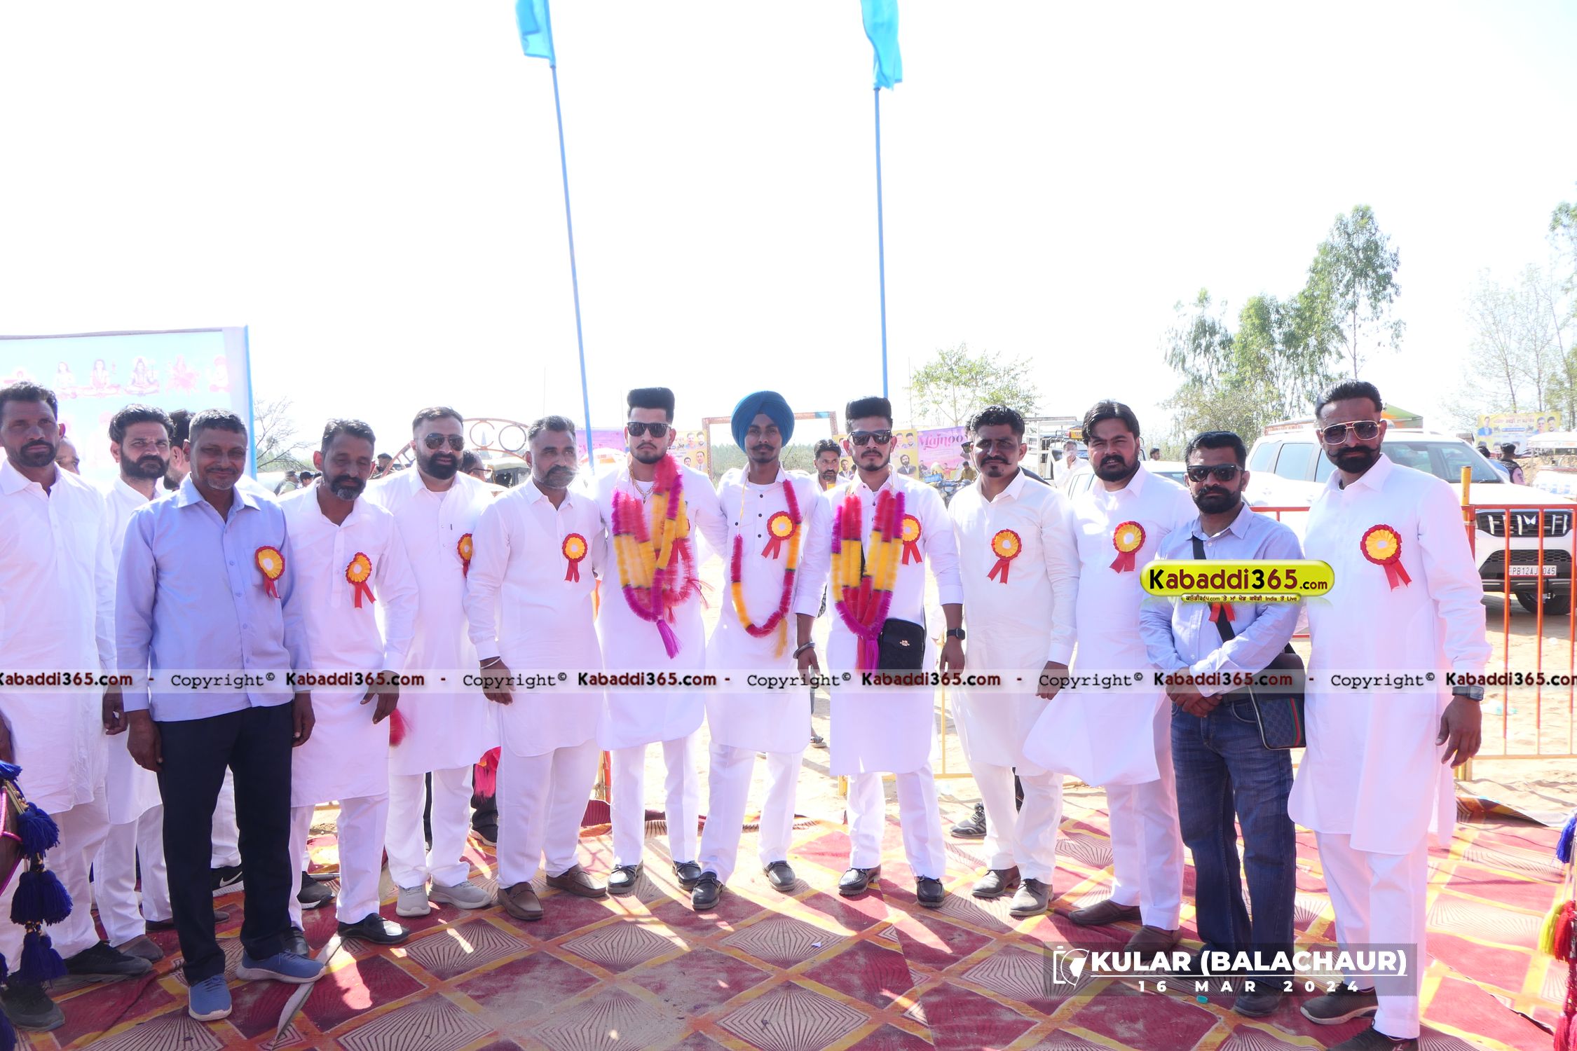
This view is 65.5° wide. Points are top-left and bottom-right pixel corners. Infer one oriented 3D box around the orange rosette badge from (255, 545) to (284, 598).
[{"bbox_3d":[-1.493,0.135,3.530,0.105,0.155,0.030,-2,-3,-44],"label":"orange rosette badge"}]

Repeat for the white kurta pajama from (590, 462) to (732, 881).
[{"bbox_3d":[-0.492,0.535,4.600,0.560,1.490,0.340,0,0,-2],"label":"white kurta pajama"}]

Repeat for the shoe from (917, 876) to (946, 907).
[{"bbox_3d":[0.516,1.287,4.451,0.108,0.105,0.290,-1,3,6],"label":"shoe"}]

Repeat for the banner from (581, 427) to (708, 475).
[{"bbox_3d":[-2.833,-1.326,24.000,2.507,1.150,0.060,-1,3,-2],"label":"banner"}]

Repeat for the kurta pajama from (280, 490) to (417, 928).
[{"bbox_3d":[-1.451,0.590,4.030,0.520,1.420,0.350,-1,0,-22],"label":"kurta pajama"}]

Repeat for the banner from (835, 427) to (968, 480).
[{"bbox_3d":[2.973,-1.849,32.000,3.800,1.600,0.050,0,4,15],"label":"banner"}]

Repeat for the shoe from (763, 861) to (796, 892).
[{"bbox_3d":[-0.040,1.262,4.561,0.105,0.105,0.285,-2,4,-12],"label":"shoe"}]

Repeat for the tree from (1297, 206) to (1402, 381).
[{"bbox_3d":[21.948,-7.001,47.778,4.300,11.070,4.200,-1,3,0],"label":"tree"}]

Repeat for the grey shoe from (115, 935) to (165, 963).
[{"bbox_3d":[-2.147,1.342,3.995,0.270,0.100,0.100,1,4,26],"label":"grey shoe"}]

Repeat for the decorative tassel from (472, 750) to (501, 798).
[{"bbox_3d":[-1.216,0.995,4.950,0.120,0.230,0.100,-1,3,0],"label":"decorative tassel"}]

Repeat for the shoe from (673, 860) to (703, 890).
[{"bbox_3d":[-0.389,1.294,4.672,0.108,0.105,0.290,-2,3,-11],"label":"shoe"}]

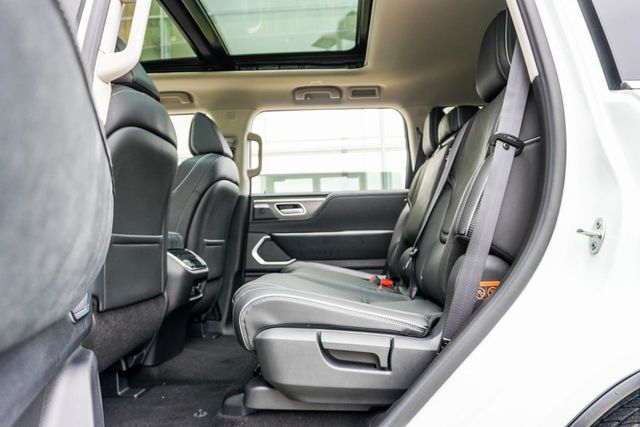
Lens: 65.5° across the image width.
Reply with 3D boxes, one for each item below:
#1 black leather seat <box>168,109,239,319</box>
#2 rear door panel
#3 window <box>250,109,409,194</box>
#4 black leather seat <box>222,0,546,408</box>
[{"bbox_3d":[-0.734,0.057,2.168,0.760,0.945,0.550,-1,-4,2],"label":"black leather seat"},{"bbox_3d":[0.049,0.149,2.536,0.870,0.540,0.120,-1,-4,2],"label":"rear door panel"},{"bbox_3d":[0.069,-0.316,2.556,0.800,0.440,0.040,-1,6,2],"label":"window"},{"bbox_3d":[0.199,-0.055,1.334,0.785,0.970,0.570,-1,-4,2],"label":"black leather seat"}]

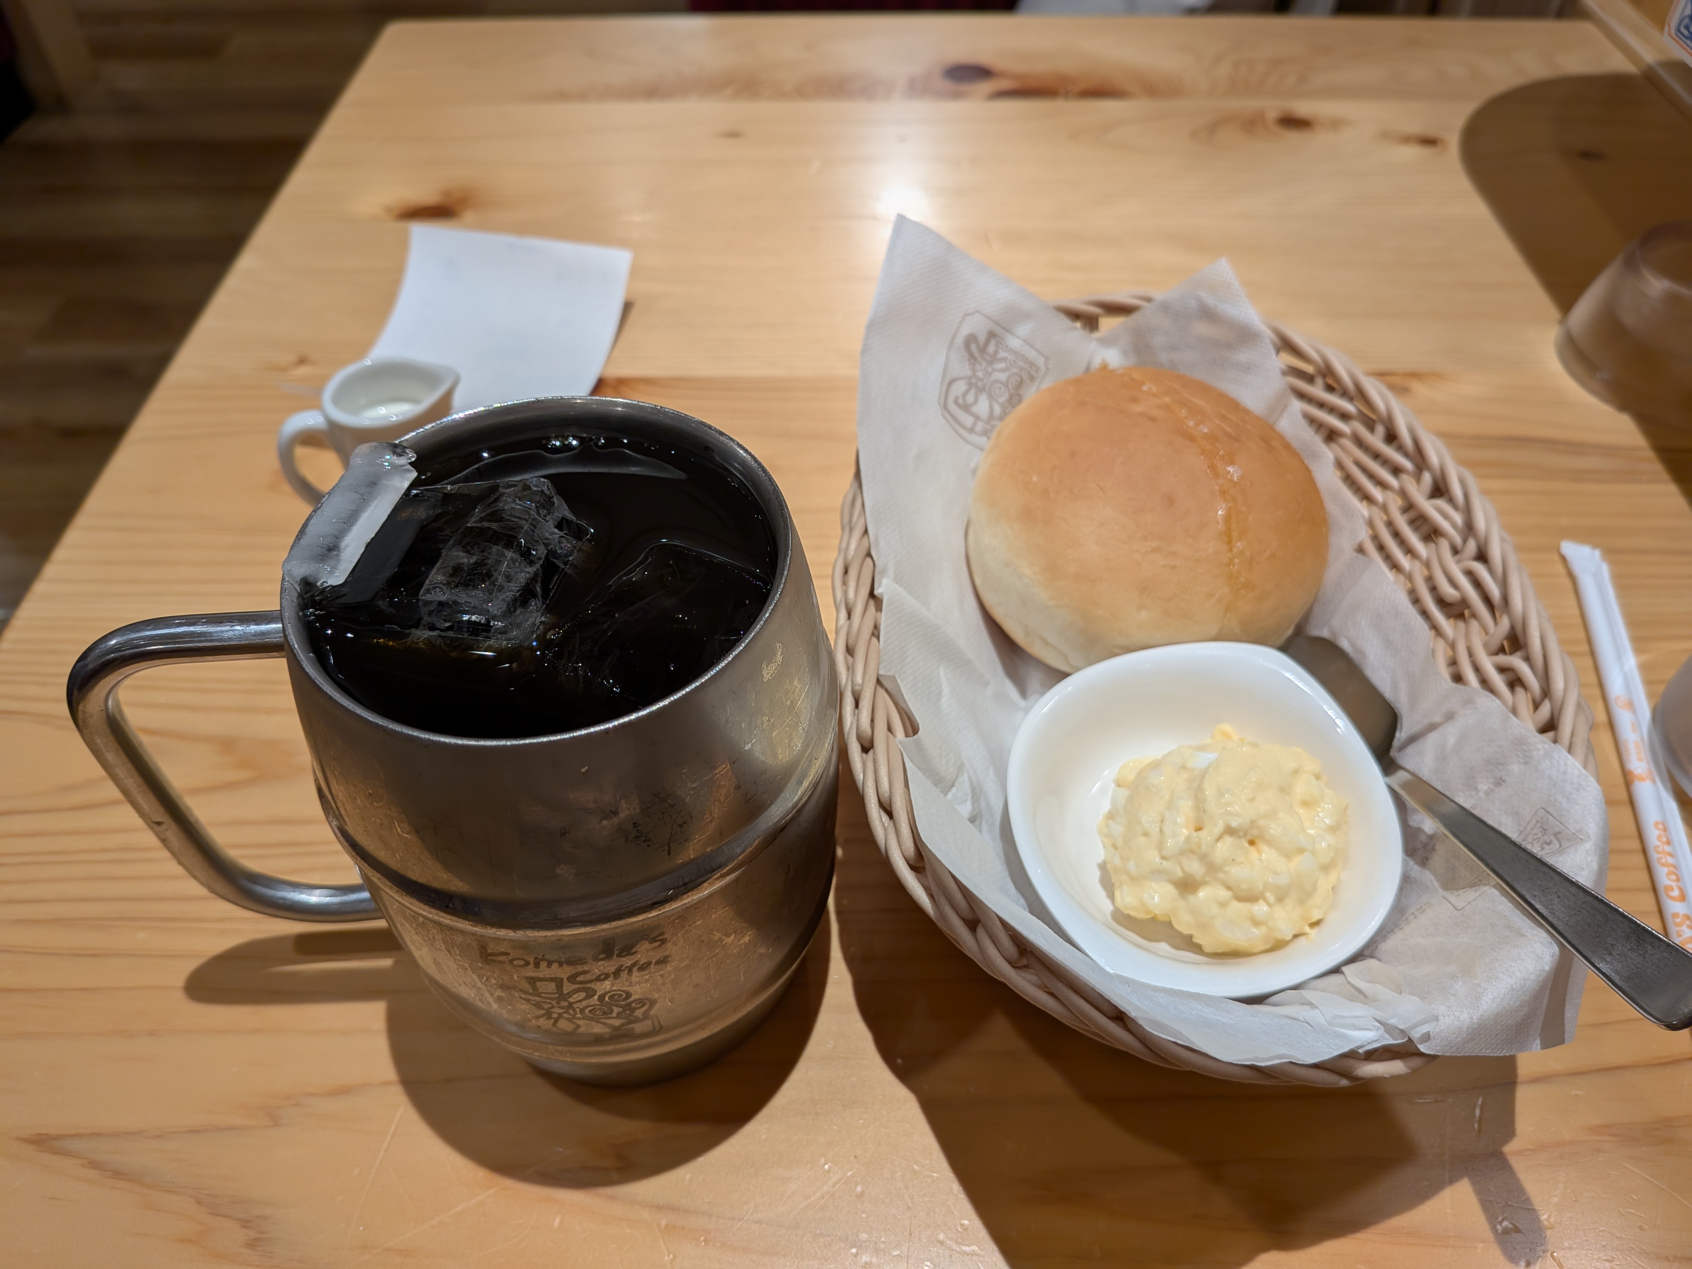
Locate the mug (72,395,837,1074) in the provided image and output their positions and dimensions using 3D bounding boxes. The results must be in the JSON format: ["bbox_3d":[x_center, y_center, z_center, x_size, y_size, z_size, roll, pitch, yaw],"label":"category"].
[{"bbox_3d":[-0.066,0.028,0.233,0.132,0.122,0.096,-3,48,-2],"label":"mug"}]

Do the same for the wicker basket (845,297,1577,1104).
[{"bbox_3d":[0.078,0.005,0.293,0.161,0.062,0.236,1,48,2],"label":"wicker basket"}]

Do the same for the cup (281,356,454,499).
[{"bbox_3d":[-0.140,-0.052,0.356,0.058,0.050,0.036,-10,48,-8],"label":"cup"}]

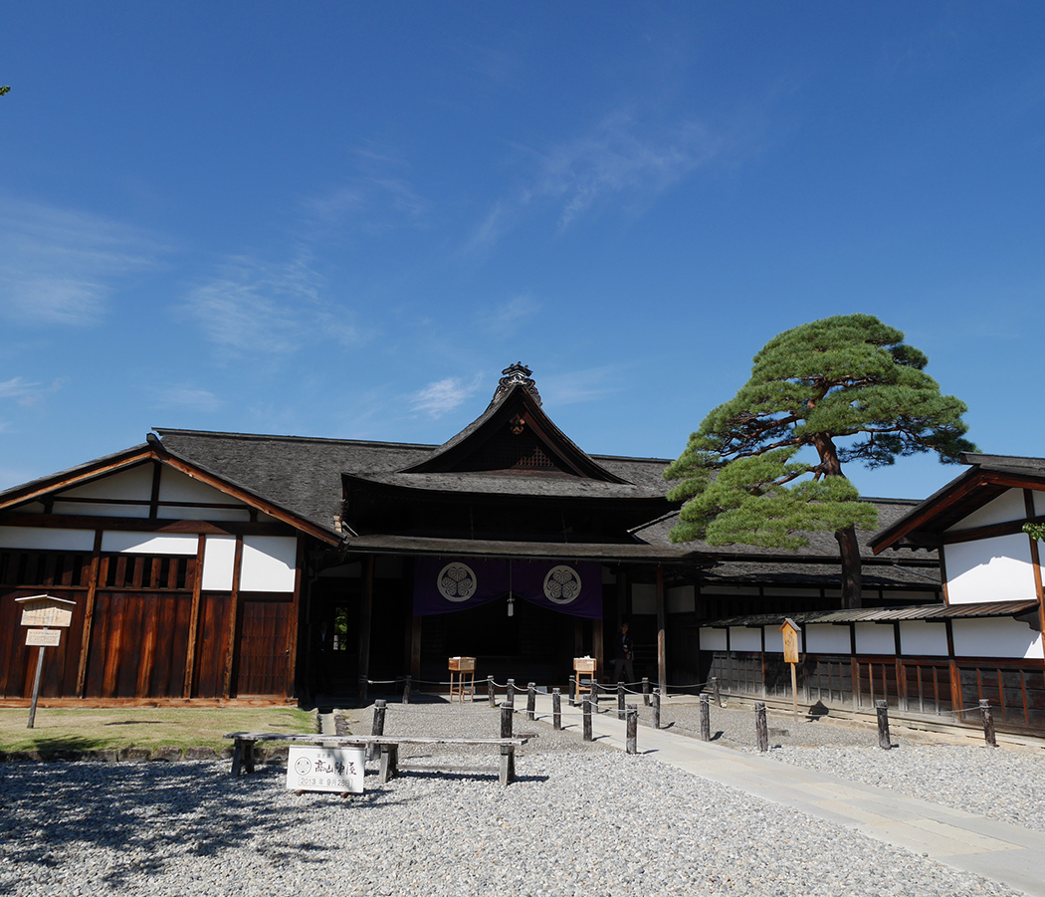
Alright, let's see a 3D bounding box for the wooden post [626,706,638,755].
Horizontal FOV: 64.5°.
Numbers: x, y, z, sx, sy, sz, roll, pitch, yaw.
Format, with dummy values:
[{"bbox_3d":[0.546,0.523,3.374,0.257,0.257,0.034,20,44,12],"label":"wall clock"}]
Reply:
[{"bbox_3d":[1.381,3.533,10.436,0.122,0.596,0.122,4,-13,-13],"label":"wooden post"}]

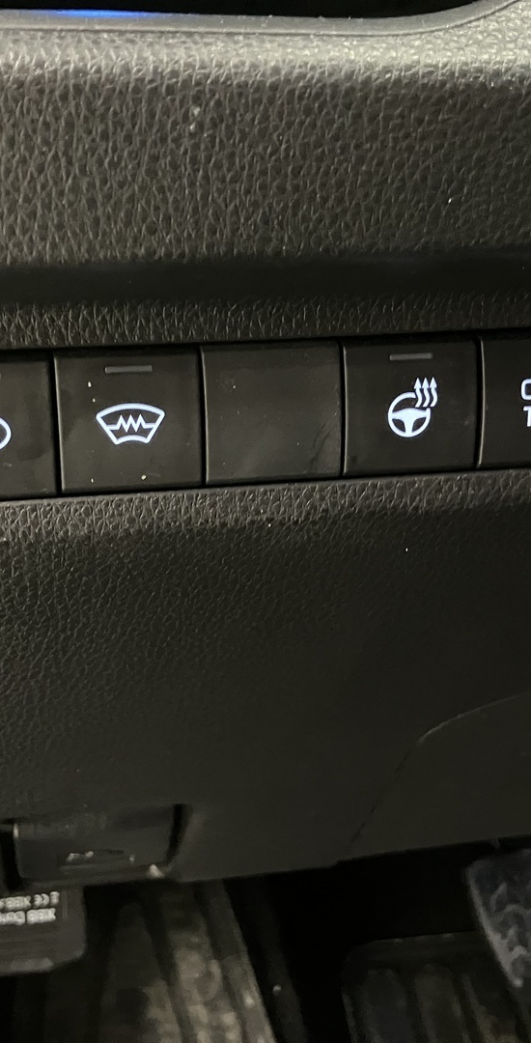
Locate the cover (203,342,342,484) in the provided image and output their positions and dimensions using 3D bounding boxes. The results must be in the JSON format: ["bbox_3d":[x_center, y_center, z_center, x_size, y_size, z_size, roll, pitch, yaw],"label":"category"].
[{"bbox_3d":[0.001,-0.018,0.190,0.023,0.022,0.009,-4,10,-9],"label":"cover"}]

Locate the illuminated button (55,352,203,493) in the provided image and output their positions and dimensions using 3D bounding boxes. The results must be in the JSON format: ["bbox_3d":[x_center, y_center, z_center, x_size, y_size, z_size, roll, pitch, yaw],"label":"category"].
[{"bbox_3d":[-0.023,-0.017,0.187,0.023,0.022,0.009,-4,10,-9],"label":"illuminated button"}]

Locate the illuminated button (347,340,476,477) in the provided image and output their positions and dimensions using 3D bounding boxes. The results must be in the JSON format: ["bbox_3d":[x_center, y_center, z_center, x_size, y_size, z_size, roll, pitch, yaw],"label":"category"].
[{"bbox_3d":[0.024,-0.020,0.194,0.023,0.022,0.009,-4,10,-9],"label":"illuminated button"}]

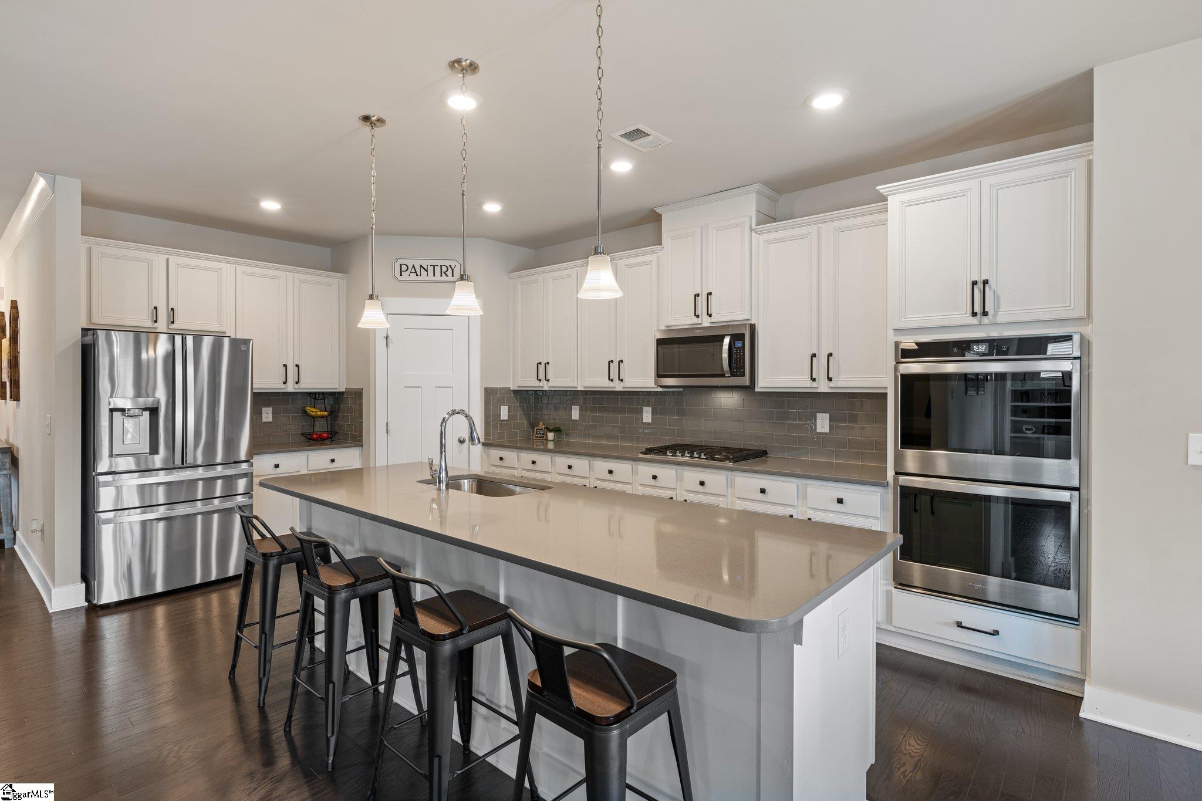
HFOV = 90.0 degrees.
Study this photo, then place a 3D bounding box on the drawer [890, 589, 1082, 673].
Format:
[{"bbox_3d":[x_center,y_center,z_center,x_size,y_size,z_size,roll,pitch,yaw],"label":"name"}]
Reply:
[{"bbox_3d":[1.962,1.095,3.055,0.776,0.191,0.420,1,2,42],"label":"drawer"}]

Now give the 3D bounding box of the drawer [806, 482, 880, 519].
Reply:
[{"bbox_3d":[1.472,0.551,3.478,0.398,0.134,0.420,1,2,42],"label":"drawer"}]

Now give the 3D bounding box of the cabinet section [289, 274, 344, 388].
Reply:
[{"bbox_3d":[-2.610,-0.592,5.390,0.330,1.020,0.455,1,1,41],"label":"cabinet section"}]

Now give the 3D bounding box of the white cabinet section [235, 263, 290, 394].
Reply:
[{"bbox_3d":[-2.898,-0.586,5.058,0.330,1.020,0.435,1,1,41],"label":"white cabinet section"}]

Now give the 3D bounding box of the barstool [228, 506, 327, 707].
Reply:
[{"bbox_3d":[-1.522,0.921,2.922,0.425,0.850,0.420,1,2,42],"label":"barstool"}]

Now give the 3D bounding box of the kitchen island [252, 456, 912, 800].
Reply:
[{"bbox_3d":[-0.391,0.881,2.512,2.800,0.914,1.010,1,2,41],"label":"kitchen island"}]

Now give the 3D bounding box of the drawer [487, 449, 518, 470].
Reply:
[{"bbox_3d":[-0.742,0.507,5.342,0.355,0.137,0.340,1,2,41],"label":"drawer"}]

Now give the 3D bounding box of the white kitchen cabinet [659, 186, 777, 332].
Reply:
[{"bbox_3d":[0.835,-0.977,4.333,0.844,0.910,0.364,1,2,42],"label":"white kitchen cabinet"}]

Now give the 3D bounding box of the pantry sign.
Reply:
[{"bbox_3d":[-1.518,-1.136,5.250,0.600,0.215,0.025,0,1,-4],"label":"pantry sign"}]

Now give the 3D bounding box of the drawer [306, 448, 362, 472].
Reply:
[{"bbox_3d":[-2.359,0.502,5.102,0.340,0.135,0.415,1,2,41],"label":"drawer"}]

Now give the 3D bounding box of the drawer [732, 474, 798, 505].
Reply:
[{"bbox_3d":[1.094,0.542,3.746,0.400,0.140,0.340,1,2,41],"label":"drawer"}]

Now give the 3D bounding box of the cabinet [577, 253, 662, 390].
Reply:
[{"bbox_3d":[0.231,-0.614,4.885,0.873,1.075,0.354,1,2,42],"label":"cabinet"}]

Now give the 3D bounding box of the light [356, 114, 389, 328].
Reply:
[{"bbox_3d":[-1.149,-0.887,3.040,0.160,1.048,0.160,1,2,42],"label":"light"}]

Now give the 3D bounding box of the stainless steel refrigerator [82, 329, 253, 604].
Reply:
[{"bbox_3d":[-3.218,0.430,4.448,0.830,1.774,0.907,1,2,42],"label":"stainless steel refrigerator"}]

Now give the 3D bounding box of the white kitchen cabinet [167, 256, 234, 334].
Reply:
[{"bbox_3d":[-3.112,-0.776,4.595,0.330,0.539,0.420,1,2,41],"label":"white kitchen cabinet"}]

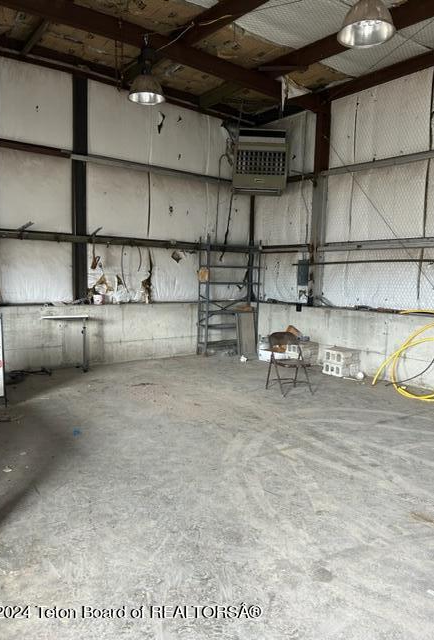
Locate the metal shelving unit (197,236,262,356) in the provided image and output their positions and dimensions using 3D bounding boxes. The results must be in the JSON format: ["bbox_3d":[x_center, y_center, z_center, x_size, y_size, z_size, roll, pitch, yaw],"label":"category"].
[{"bbox_3d":[0.271,-0.473,9.487,1.300,2.279,0.320,-3,7,-38],"label":"metal shelving unit"}]

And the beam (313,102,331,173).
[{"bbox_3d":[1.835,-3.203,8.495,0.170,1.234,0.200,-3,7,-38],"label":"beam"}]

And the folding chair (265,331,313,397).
[{"bbox_3d":[0.997,0.583,6.467,0.465,0.775,0.488,-1,6,-22],"label":"folding chair"}]

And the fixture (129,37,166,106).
[{"bbox_3d":[-1.038,-3.710,7.053,0.546,0.857,0.546,1,5,0],"label":"fixture"}]

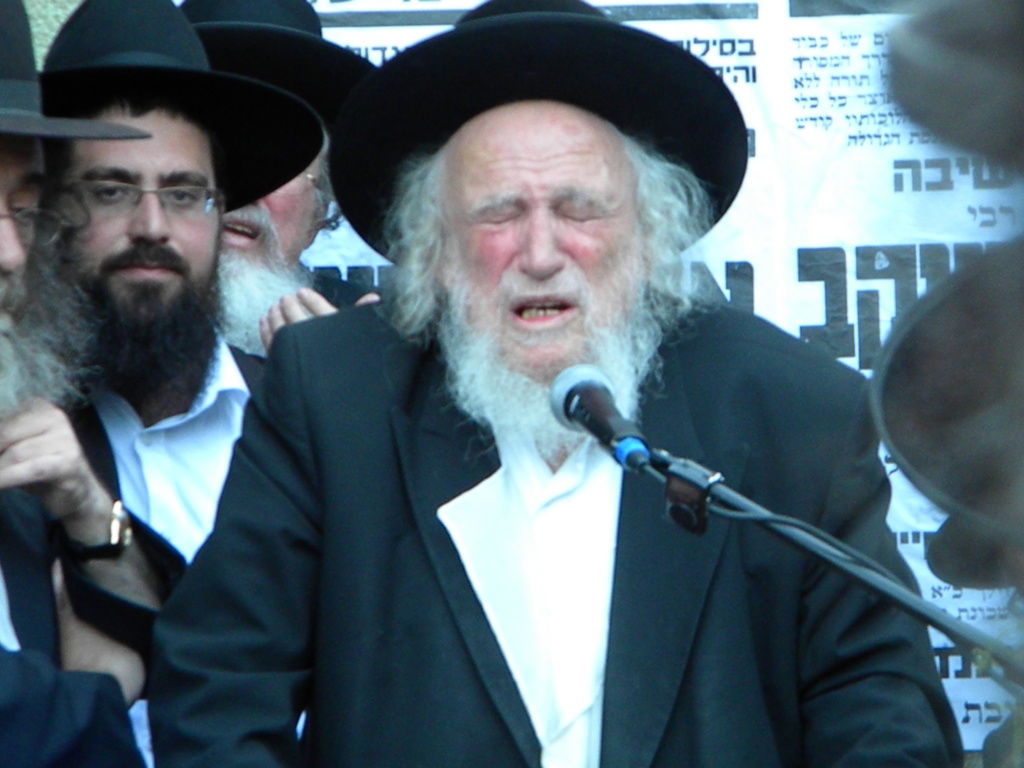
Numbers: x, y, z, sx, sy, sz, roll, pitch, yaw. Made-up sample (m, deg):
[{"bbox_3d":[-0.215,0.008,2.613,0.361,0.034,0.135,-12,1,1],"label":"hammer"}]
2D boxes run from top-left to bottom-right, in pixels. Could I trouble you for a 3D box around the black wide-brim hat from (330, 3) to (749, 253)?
[{"bbox_3d":[0.018,-0.226,3.620,0.345,0.130,0.375,-2,-35,-1],"label":"black wide-brim hat"}]

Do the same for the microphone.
[{"bbox_3d":[0.070,0.029,3.360,0.052,0.052,0.165,-5,21,-16],"label":"microphone"}]

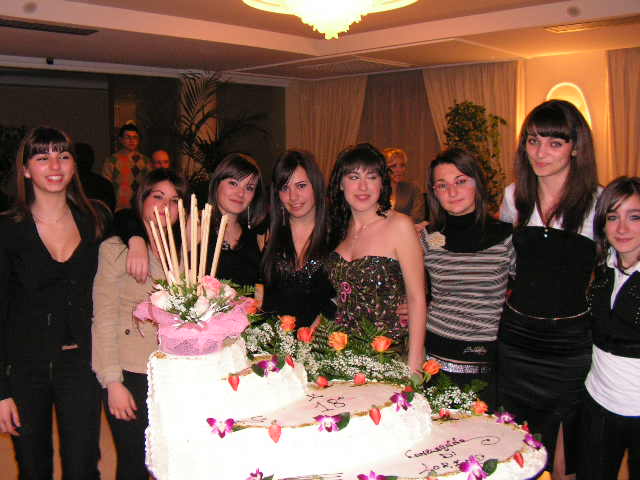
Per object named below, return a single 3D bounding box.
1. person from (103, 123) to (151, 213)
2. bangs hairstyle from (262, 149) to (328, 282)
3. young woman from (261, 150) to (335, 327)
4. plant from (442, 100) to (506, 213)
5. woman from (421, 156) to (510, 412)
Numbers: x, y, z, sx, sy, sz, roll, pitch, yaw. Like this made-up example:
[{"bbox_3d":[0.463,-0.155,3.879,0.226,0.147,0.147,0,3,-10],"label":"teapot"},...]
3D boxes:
[{"bbox_3d":[-1.635,-0.087,5.841,0.500,1.844,0.320,-2,8,-11],"label":"person"},{"bbox_3d":[-0.081,-0.085,2.391,0.235,0.475,0.240,1,8,9],"label":"bangs hairstyle"},{"bbox_3d":[-0.068,0.481,2.469,0.460,1.612,0.320,0,8,5],"label":"young woman"},{"bbox_3d":[1.377,-0.233,6.027,0.620,2.022,0.600,-1,8,0],"label":"plant"},{"bbox_3d":[0.490,0.494,2.330,0.460,1.613,0.300,1,8,11],"label":"woman"}]

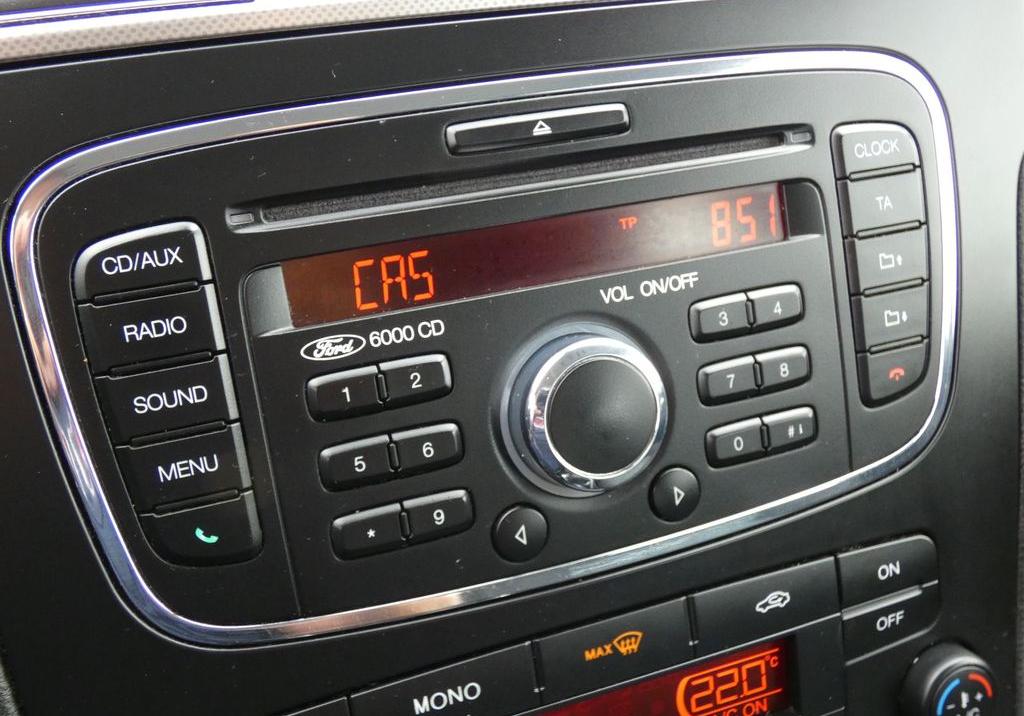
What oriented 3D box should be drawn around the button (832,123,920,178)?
[{"bbox_3d":[0.092,-0.053,0.266,0.025,0.013,0.004,-11,9,-18],"label":"button"}]

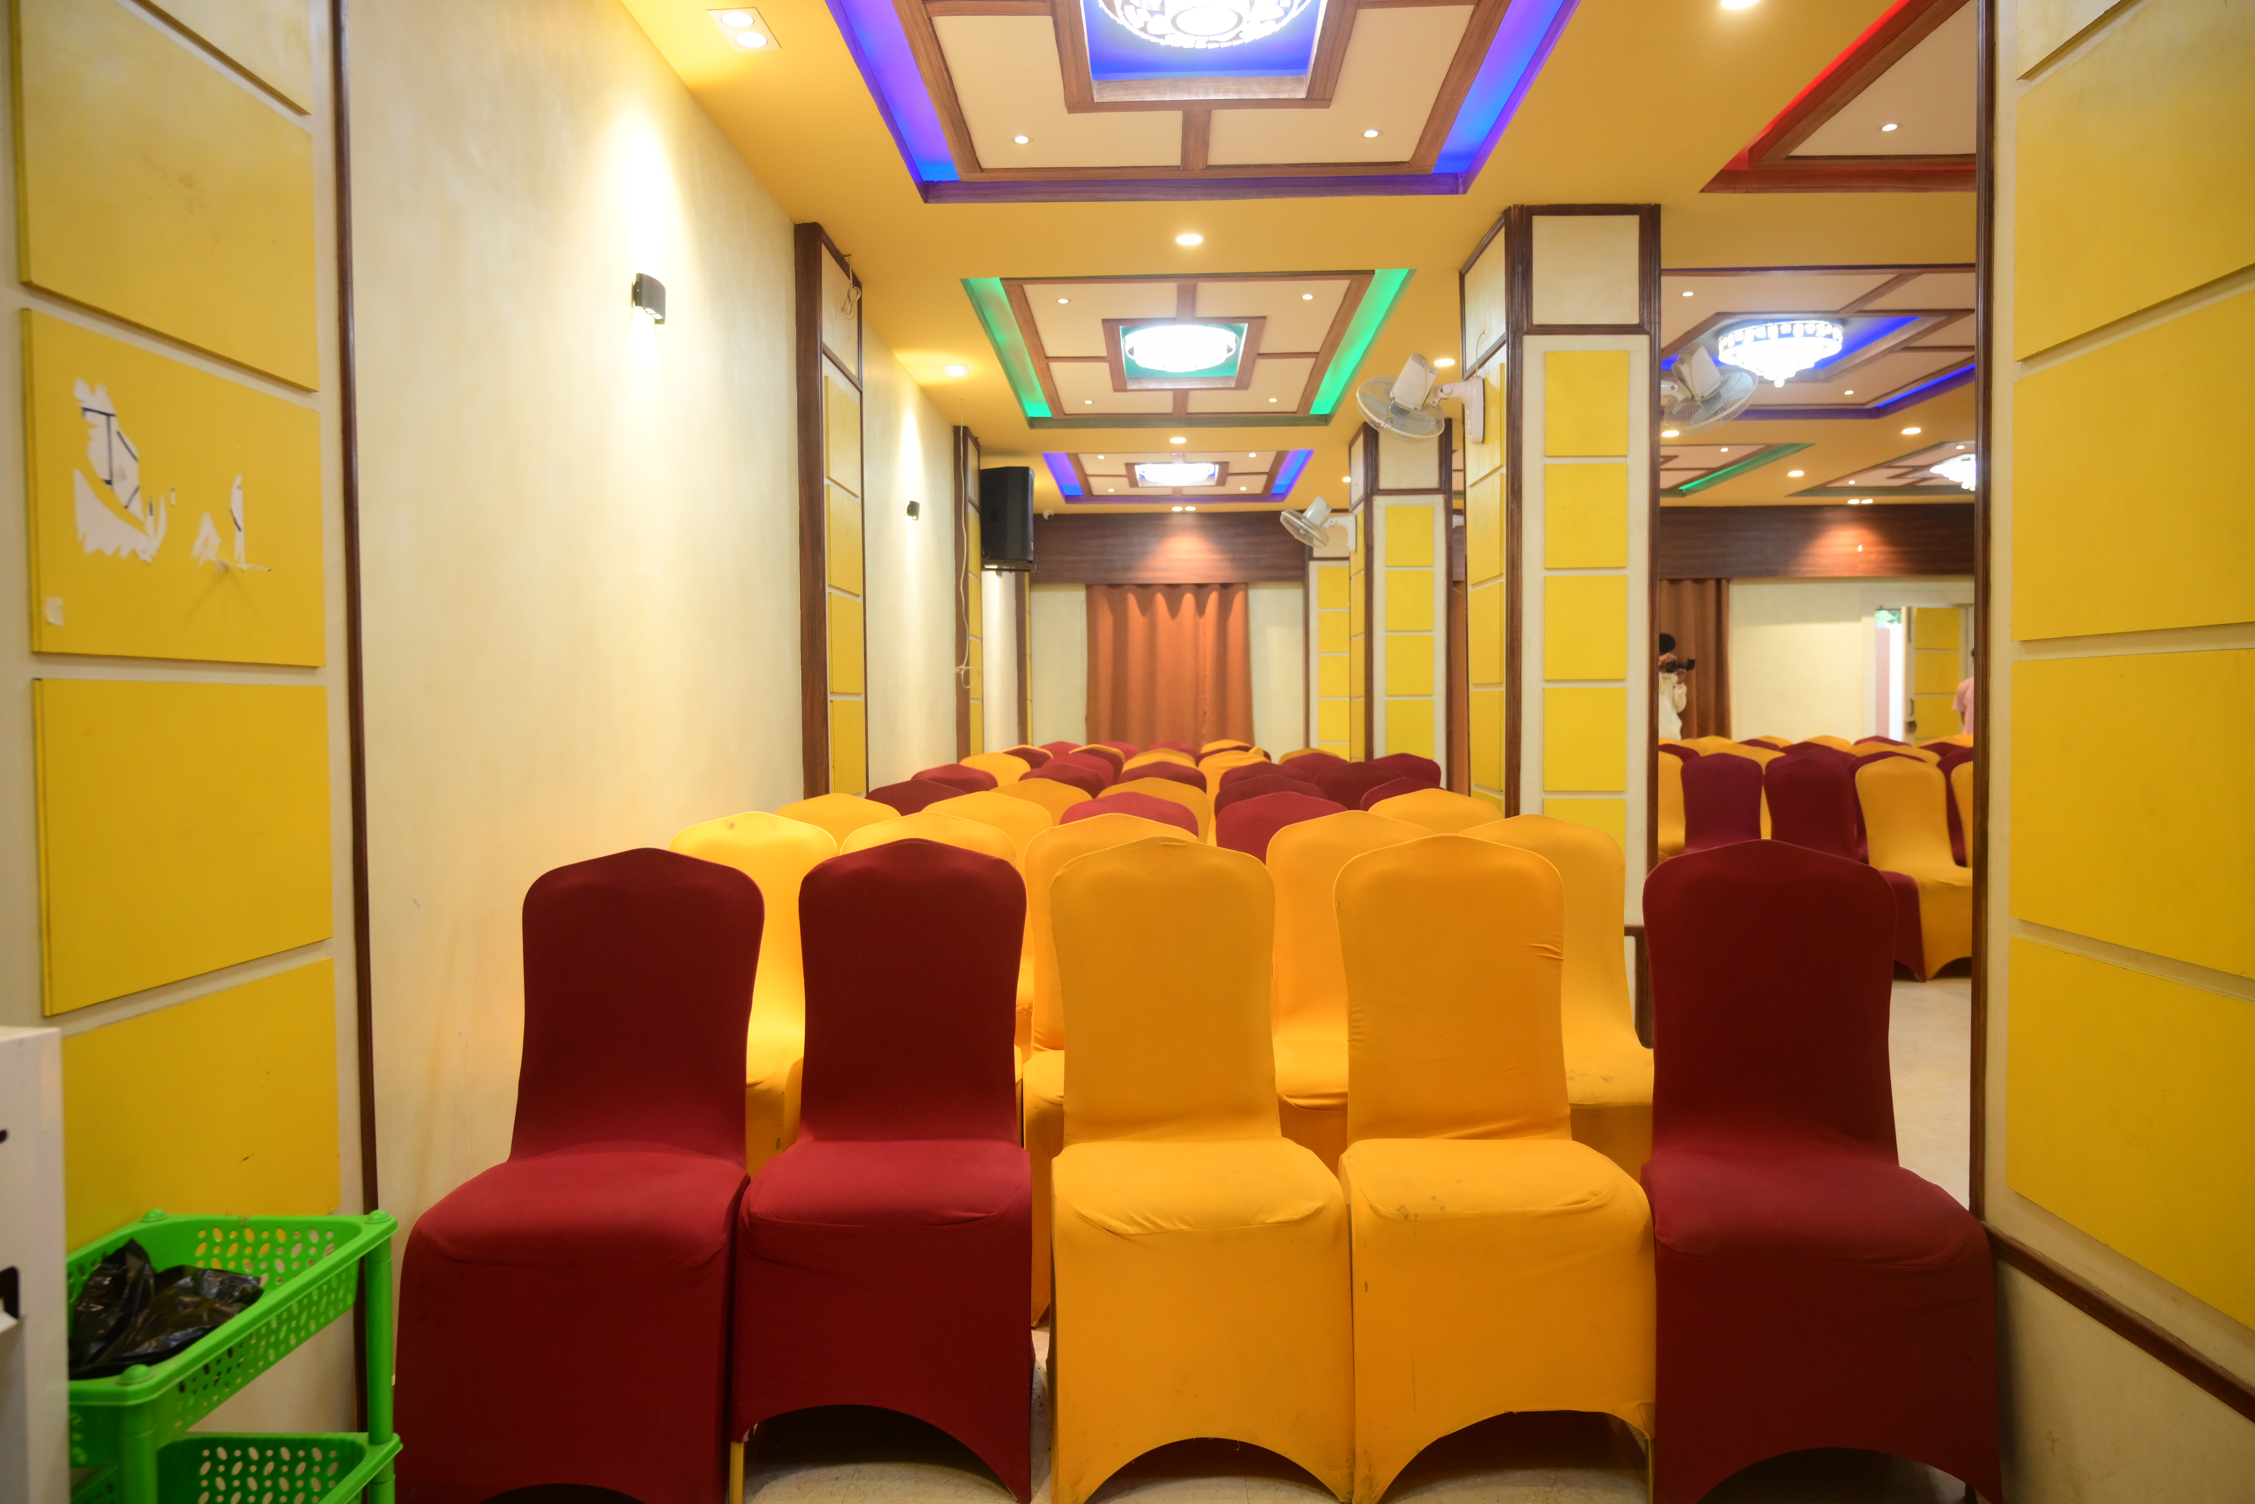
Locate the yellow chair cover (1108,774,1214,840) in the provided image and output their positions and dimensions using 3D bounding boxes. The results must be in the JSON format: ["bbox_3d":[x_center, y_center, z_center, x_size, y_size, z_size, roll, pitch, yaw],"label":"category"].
[{"bbox_3d":[0.083,0.563,4.849,0.450,0.945,0.530,0,2,2],"label":"yellow chair cover"}]

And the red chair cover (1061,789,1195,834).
[{"bbox_3d":[0.005,0.587,4.003,0.450,0.930,0.580,0,2,1],"label":"red chair cover"}]

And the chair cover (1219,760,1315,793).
[{"bbox_3d":[0.589,0.520,6.165,0.450,0.945,0.530,0,2,2],"label":"chair cover"}]

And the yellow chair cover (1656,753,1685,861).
[{"bbox_3d":[2.746,0.466,7.703,0.450,0.930,0.580,0,2,1],"label":"yellow chair cover"}]

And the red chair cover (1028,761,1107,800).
[{"bbox_3d":[-0.274,0.519,6.226,0.445,0.935,0.530,0,2,1],"label":"red chair cover"}]

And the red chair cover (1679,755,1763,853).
[{"bbox_3d":[2.844,0.483,7.058,0.450,0.930,0.580,0,2,11],"label":"red chair cover"}]

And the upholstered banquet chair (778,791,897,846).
[{"bbox_3d":[-0.797,0.590,3.959,0.445,0.935,0.530,-1,2,-2],"label":"upholstered banquet chair"}]

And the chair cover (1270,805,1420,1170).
[{"bbox_3d":[0.497,0.604,3.078,0.445,0.935,0.530,0,2,2],"label":"chair cover"}]

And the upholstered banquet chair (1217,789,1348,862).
[{"bbox_3d":[0.430,0.579,3.930,0.445,0.935,0.530,0,2,1],"label":"upholstered banquet chair"}]

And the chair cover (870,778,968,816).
[{"bbox_3d":[-0.729,0.569,5.003,0.450,0.930,0.580,0,2,1],"label":"chair cover"}]

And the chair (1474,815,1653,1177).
[{"bbox_3d":[0.866,0.603,3.000,0.445,0.935,0.530,0,2,5],"label":"chair"}]

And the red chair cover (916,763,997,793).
[{"bbox_3d":[-0.805,0.533,6.698,0.455,0.945,0.560,0,2,1],"label":"red chair cover"}]

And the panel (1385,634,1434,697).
[{"bbox_3d":[1.586,-0.493,8.416,0.267,0.336,0.020,0,2,1],"label":"panel"}]

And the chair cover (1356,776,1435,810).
[{"bbox_3d":[1.001,0.562,5.138,0.455,0.945,0.560,0,2,1],"label":"chair cover"}]

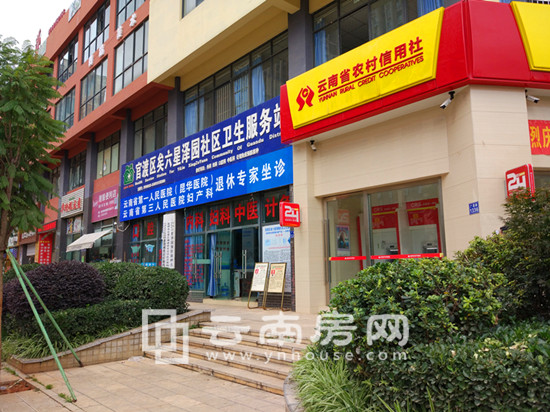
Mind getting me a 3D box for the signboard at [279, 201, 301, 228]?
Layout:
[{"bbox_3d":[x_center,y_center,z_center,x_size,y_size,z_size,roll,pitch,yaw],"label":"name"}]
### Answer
[{"bbox_3d":[0.391,0.240,11.179,0.595,0.593,0.129,7,-11,-41],"label":"signboard"}]

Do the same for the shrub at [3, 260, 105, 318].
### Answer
[{"bbox_3d":[-4.652,1.811,9.333,2.000,1.360,2.120,7,-11,-41],"label":"shrub"}]

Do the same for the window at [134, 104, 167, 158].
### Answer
[{"bbox_3d":[-5.100,-3.072,18.638,0.150,1.950,3.700,7,-11,-41],"label":"window"}]

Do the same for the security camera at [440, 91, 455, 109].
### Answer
[{"bbox_3d":[3.287,-2.030,8.474,0.260,0.310,0.100,-7,-11,37],"label":"security camera"}]

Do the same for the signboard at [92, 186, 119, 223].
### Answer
[{"bbox_3d":[-8.100,-0.082,21.203,0.120,1.367,3.245,7,-11,-41],"label":"signboard"}]

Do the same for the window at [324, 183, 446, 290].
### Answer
[{"bbox_3d":[2.419,1.001,10.340,0.150,2.793,3.207,7,-11,-41],"label":"window"}]

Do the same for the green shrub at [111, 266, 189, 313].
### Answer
[{"bbox_3d":[-2.845,1.905,10.086,1.500,1.080,1.700,6,-10,-41],"label":"green shrub"}]

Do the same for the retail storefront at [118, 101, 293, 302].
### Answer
[{"bbox_3d":[-3.116,0.455,15.736,0.900,5.778,11.074,7,-11,-41],"label":"retail storefront"}]

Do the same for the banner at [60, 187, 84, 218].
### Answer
[{"bbox_3d":[-11.468,-0.100,25.100,0.120,1.310,3.948,7,-11,-41],"label":"banner"}]

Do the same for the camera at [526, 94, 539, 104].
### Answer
[{"bbox_3d":[4.874,-2.025,8.417,0.250,0.180,0.090,0,-8,-2],"label":"camera"}]

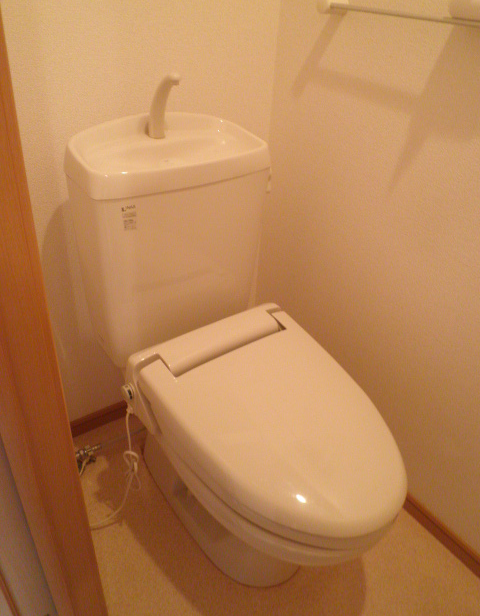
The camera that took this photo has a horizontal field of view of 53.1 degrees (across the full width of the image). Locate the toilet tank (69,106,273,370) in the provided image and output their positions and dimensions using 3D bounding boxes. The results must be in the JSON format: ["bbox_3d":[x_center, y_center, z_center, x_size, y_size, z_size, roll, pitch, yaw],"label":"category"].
[{"bbox_3d":[-0.162,-0.137,1.049,0.378,0.475,0.209,-20,42,-32],"label":"toilet tank"}]

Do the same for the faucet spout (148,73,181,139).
[{"bbox_3d":[-0.138,-0.369,0.890,0.033,0.128,0.108,-20,42,-32],"label":"faucet spout"}]

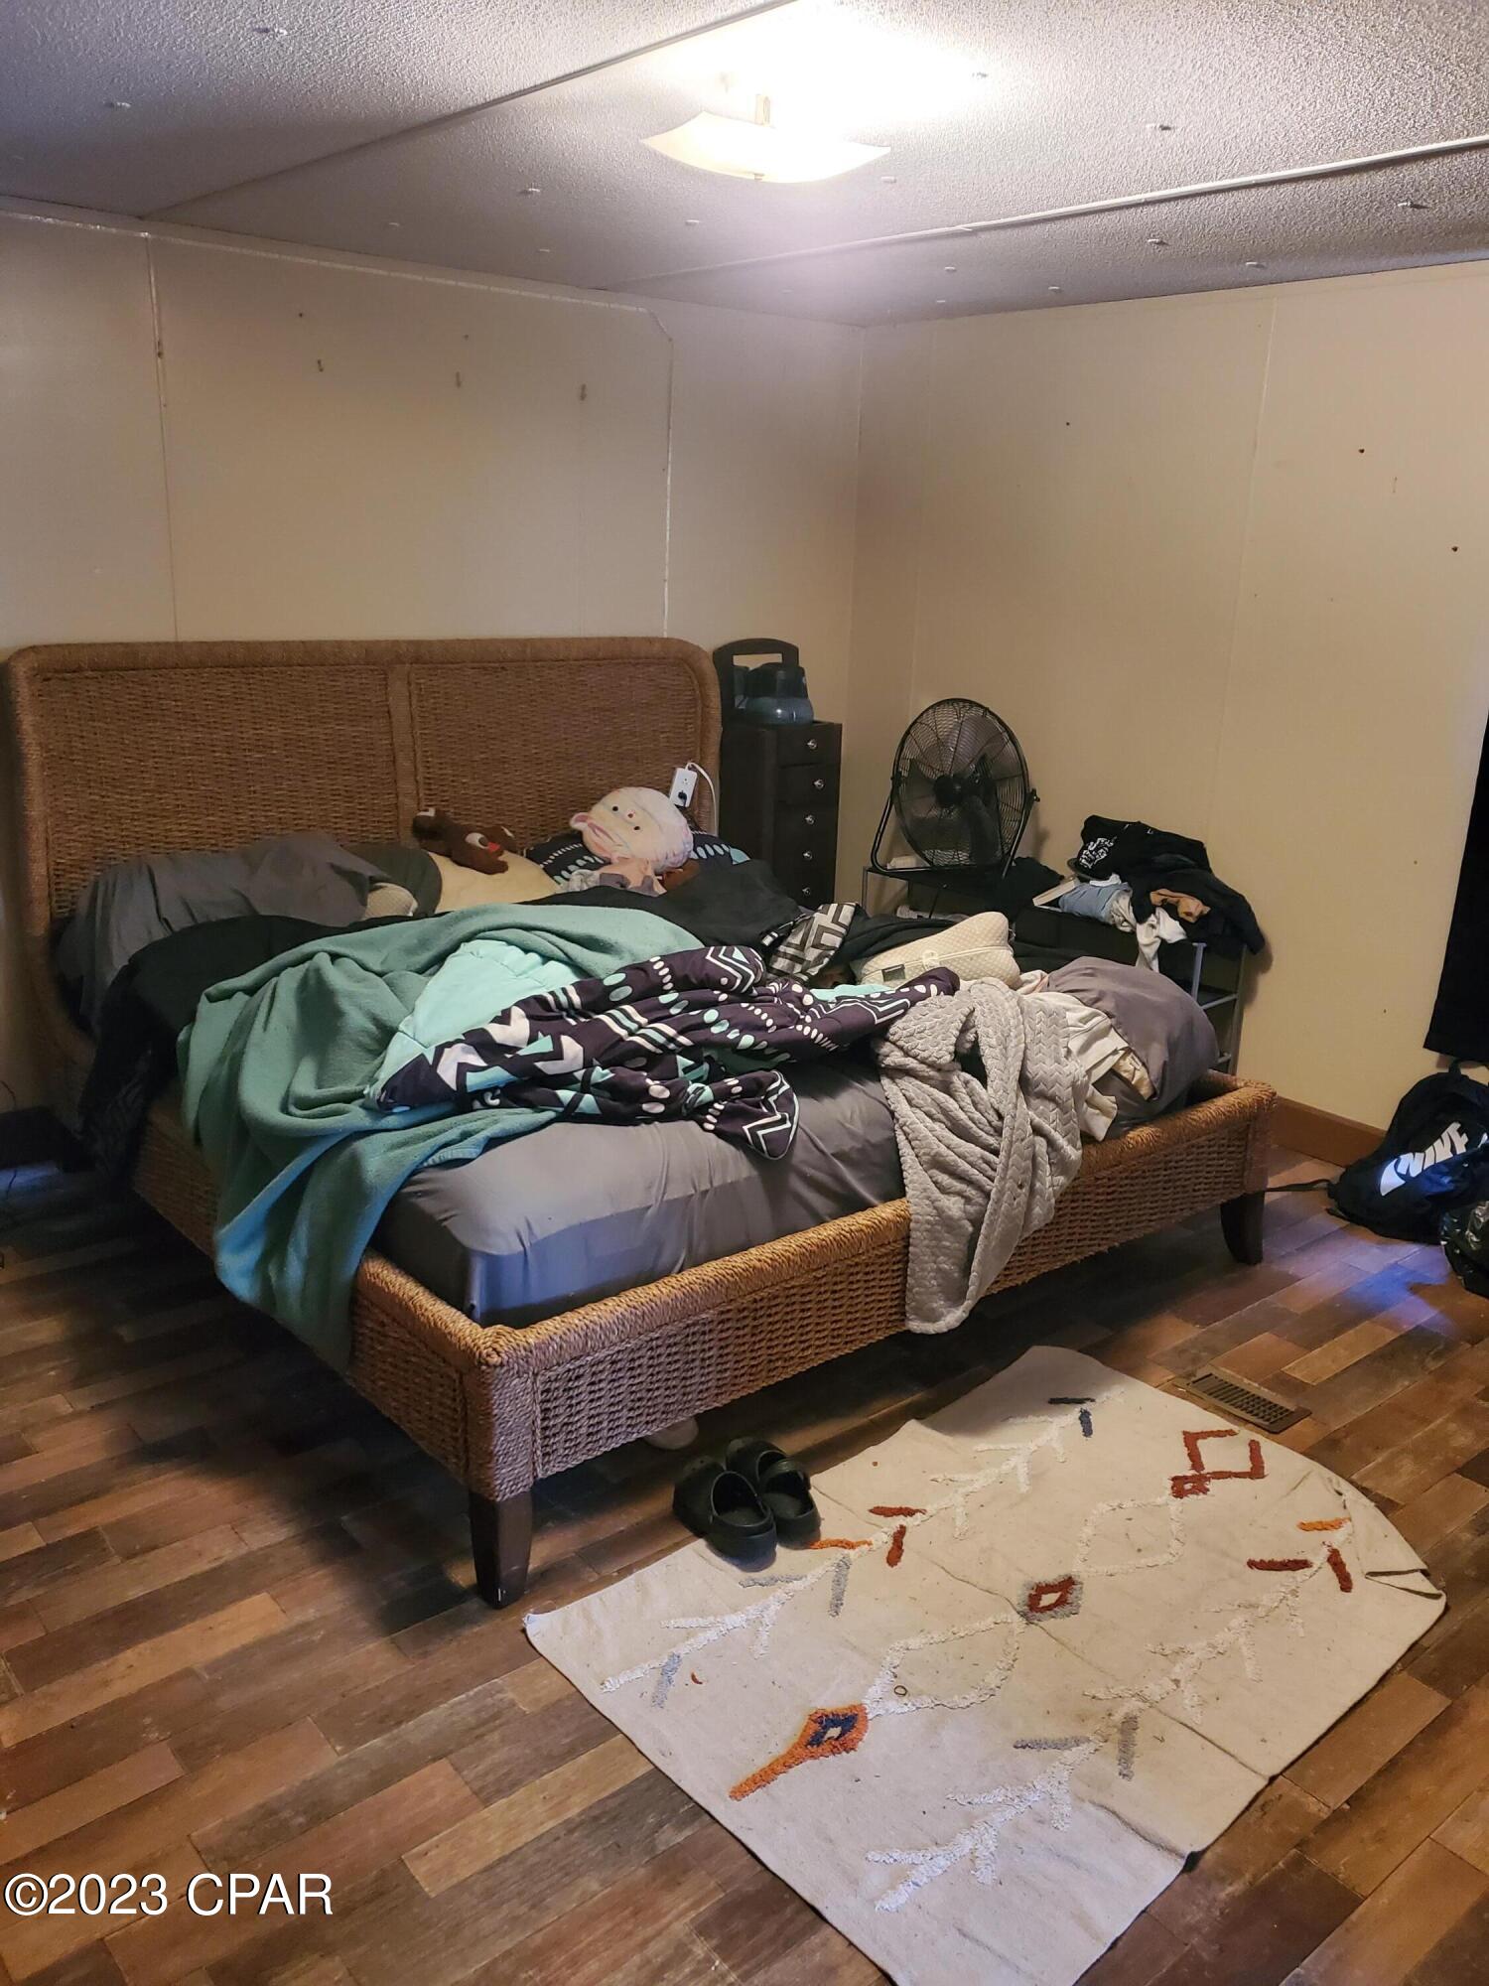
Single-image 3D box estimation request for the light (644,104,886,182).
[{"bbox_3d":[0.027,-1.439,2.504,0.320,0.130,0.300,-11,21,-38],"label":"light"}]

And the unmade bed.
[{"bbox_3d":[-0.266,-0.106,3.573,2.151,1.314,2.245,-11,21,-37],"label":"unmade bed"}]

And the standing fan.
[{"bbox_3d":[0.675,-0.627,4.580,0.560,0.545,0.250,16,21,40],"label":"standing fan"}]

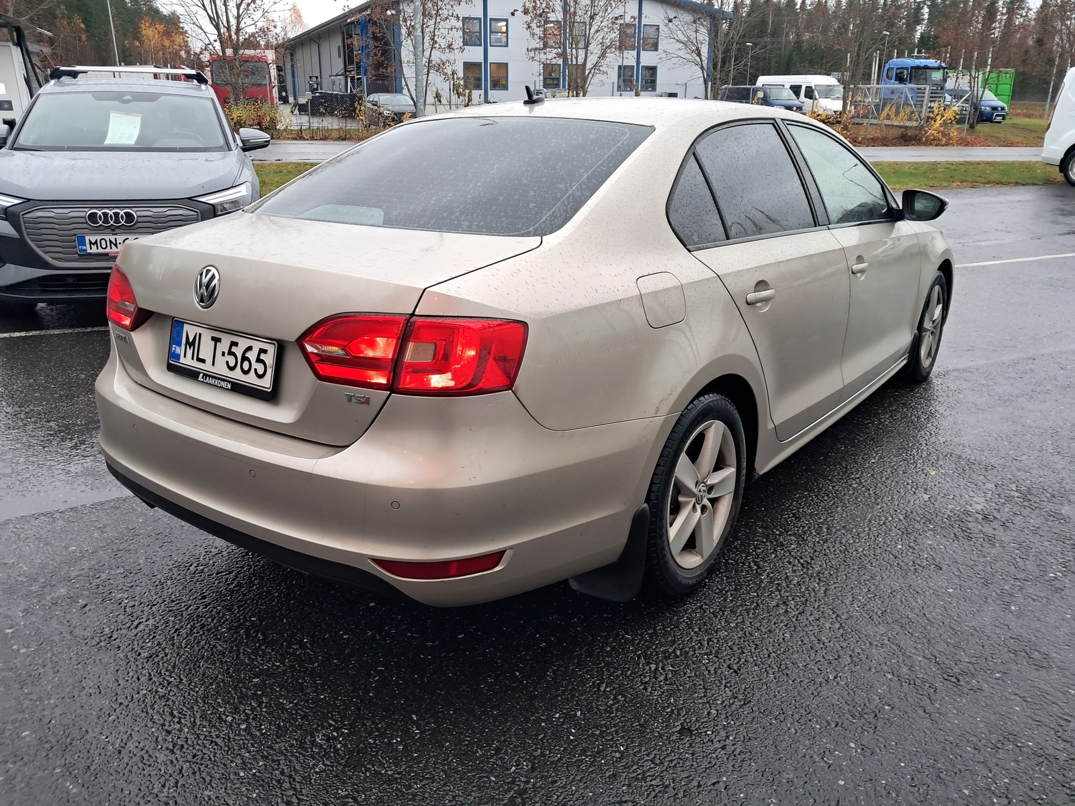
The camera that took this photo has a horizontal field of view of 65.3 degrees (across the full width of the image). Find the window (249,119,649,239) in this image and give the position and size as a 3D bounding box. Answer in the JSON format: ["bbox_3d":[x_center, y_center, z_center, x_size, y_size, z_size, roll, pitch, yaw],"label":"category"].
[{"bbox_3d":[-0.295,-0.716,2.585,1.280,0.075,0.715,13,47,36],"label":"window"}]

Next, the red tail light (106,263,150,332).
[{"bbox_3d":[-1.200,-0.323,2.470,0.145,0.175,0.530,-14,22,-35],"label":"red tail light"}]

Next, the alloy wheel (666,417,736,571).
[{"bbox_3d":[0.430,0.259,2.529,0.180,0.440,0.440,11,21,36],"label":"alloy wheel"}]

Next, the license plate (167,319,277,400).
[{"bbox_3d":[-0.793,-0.117,2.090,0.450,0.133,0.020,13,6,36],"label":"license plate"}]

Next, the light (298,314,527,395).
[{"bbox_3d":[-0.279,-0.114,1.795,0.530,0.175,0.145,7,20,22],"label":"light"}]

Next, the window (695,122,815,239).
[{"bbox_3d":[0.713,-0.730,2.732,0.045,0.395,0.710,-24,-1,41],"label":"window"}]

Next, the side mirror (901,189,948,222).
[{"bbox_3d":[1.711,-0.874,3.701,0.197,0.138,0.120,13,23,36],"label":"side mirror"}]

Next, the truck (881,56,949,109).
[{"bbox_3d":[21.065,-18.745,50.645,2.550,3.450,6.000,-7,21,-19],"label":"truck"}]

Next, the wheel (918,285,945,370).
[{"bbox_3d":[2.042,-0.420,4.521,0.180,0.440,0.440,12,22,36],"label":"wheel"}]

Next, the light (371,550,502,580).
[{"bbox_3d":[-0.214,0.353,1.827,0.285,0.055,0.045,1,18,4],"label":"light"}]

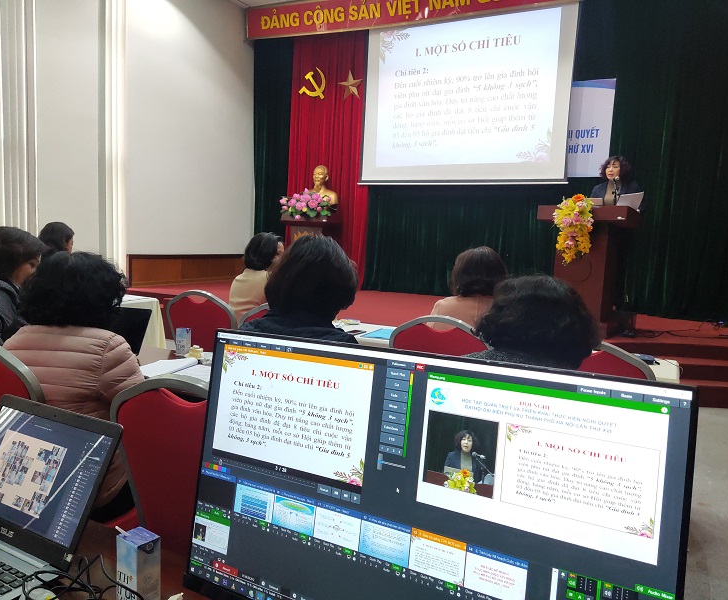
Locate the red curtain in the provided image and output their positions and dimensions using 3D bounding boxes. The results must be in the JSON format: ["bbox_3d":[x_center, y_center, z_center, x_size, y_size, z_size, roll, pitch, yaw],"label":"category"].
[{"bbox_3d":[-0.553,-2.070,8.663,1.418,3.750,0.200,6,7,26],"label":"red curtain"}]

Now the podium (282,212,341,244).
[{"bbox_3d":[-0.766,-0.694,8.343,0.738,1.070,0.460,6,7,26],"label":"podium"}]

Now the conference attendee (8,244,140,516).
[{"bbox_3d":[-0.981,0.429,1.980,0.480,1.190,0.720,3,6,-2],"label":"conference attendee"}]

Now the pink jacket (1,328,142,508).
[{"bbox_3d":[-0.938,0.328,1.866,0.470,0.560,0.400,3,6,-2],"label":"pink jacket"}]

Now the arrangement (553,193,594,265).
[{"bbox_3d":[1.907,-0.651,5.258,0.340,0.650,0.240,8,8,38],"label":"arrangement"}]

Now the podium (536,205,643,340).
[{"bbox_3d":[2.105,-0.288,5.512,0.798,1.175,0.500,8,8,38],"label":"podium"}]

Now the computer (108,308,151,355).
[{"bbox_3d":[-1.090,0.124,2.314,0.340,0.210,0.310,4,7,12],"label":"computer"}]

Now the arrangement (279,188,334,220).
[{"bbox_3d":[-0.816,-1.357,8.196,0.630,0.430,0.320,6,7,26],"label":"arrangement"}]

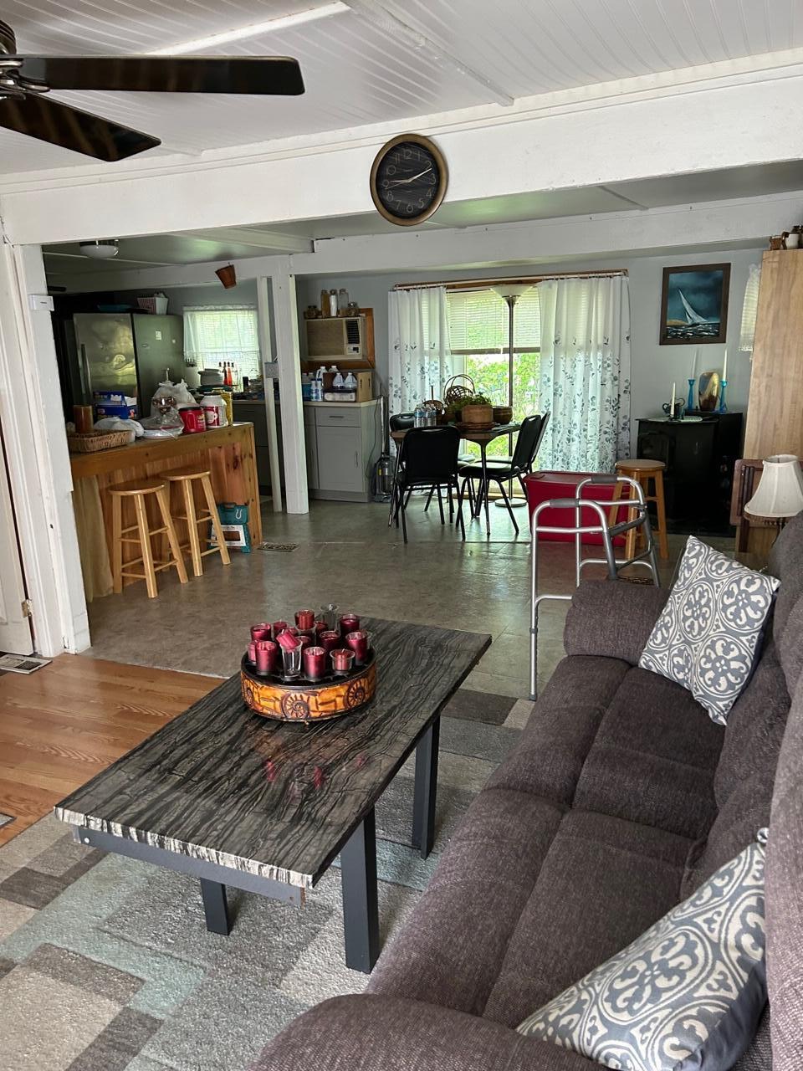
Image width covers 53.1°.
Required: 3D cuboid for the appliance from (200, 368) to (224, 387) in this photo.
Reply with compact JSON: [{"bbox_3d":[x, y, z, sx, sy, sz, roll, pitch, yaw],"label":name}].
[{"bbox_3d":[-1.929,-1.615,8.191,0.250,0.190,0.230,5,16,27],"label":"appliance"}]

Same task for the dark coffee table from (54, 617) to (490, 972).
[{"bbox_3d":[-0.228,0.726,2.302,0.651,0.530,1.295,4,15,21],"label":"dark coffee table"}]

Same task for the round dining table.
[{"bbox_3d":[0.485,-0.511,6.509,0.930,0.755,0.930,6,16,28],"label":"round dining table"}]

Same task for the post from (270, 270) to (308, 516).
[{"bbox_3d":[-0.923,-1.149,6.753,0.160,1.965,0.110,5,16,27],"label":"post"}]

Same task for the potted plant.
[{"bbox_3d":[0.602,-1.010,6.447,0.260,0.235,0.260,-2,14,0],"label":"potted plant"}]

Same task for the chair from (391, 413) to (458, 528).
[{"bbox_3d":[0.231,-0.567,6.552,0.550,0.860,0.450,10,18,39],"label":"chair"}]

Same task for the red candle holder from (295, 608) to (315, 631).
[{"bbox_3d":[-0.297,0.258,2.460,0.056,0.060,0.056,-2,14,0],"label":"red candle holder"}]

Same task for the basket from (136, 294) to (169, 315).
[{"bbox_3d":[-2.556,-2.338,8.189,0.280,0.180,0.180,6,16,26],"label":"basket"}]

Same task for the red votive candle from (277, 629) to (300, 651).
[{"bbox_3d":[-0.313,0.291,2.230,0.041,0.050,0.041,-33,15,36],"label":"red votive candle"}]

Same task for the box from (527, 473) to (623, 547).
[{"bbox_3d":[1.285,-0.197,5.804,0.730,0.440,0.430,5,16,27],"label":"box"}]

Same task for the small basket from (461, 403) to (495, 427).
[{"bbox_3d":[0.607,-0.976,6.453,0.235,0.165,0.235,6,16,28],"label":"small basket"}]

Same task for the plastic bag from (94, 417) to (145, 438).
[{"bbox_3d":[-1.815,-0.667,5.093,0.210,0.130,0.260,5,16,27],"label":"plastic bag"}]

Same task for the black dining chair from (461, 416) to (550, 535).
[{"bbox_3d":[0.810,-0.511,6.335,0.590,0.880,0.460,6,16,26],"label":"black dining chair"}]

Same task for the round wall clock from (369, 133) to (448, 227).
[{"bbox_3d":[0.025,-1.205,2.726,0.300,0.300,0.045,6,16,26],"label":"round wall clock"}]

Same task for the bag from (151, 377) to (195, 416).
[{"bbox_3d":[-1.587,-0.889,5.530,0.220,0.300,0.250,6,16,26],"label":"bag"}]

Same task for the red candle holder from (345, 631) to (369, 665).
[{"bbox_3d":[-0.134,0.339,2.421,0.060,0.080,0.060,-2,14,0],"label":"red candle holder"}]

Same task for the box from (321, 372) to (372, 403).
[{"bbox_3d":[-0.511,-1.390,7.484,0.360,0.265,0.280,6,16,28],"label":"box"}]

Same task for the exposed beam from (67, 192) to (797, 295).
[{"bbox_3d":[-0.431,-2.172,6.235,6.900,0.250,0.140,5,16,27],"label":"exposed beam"}]

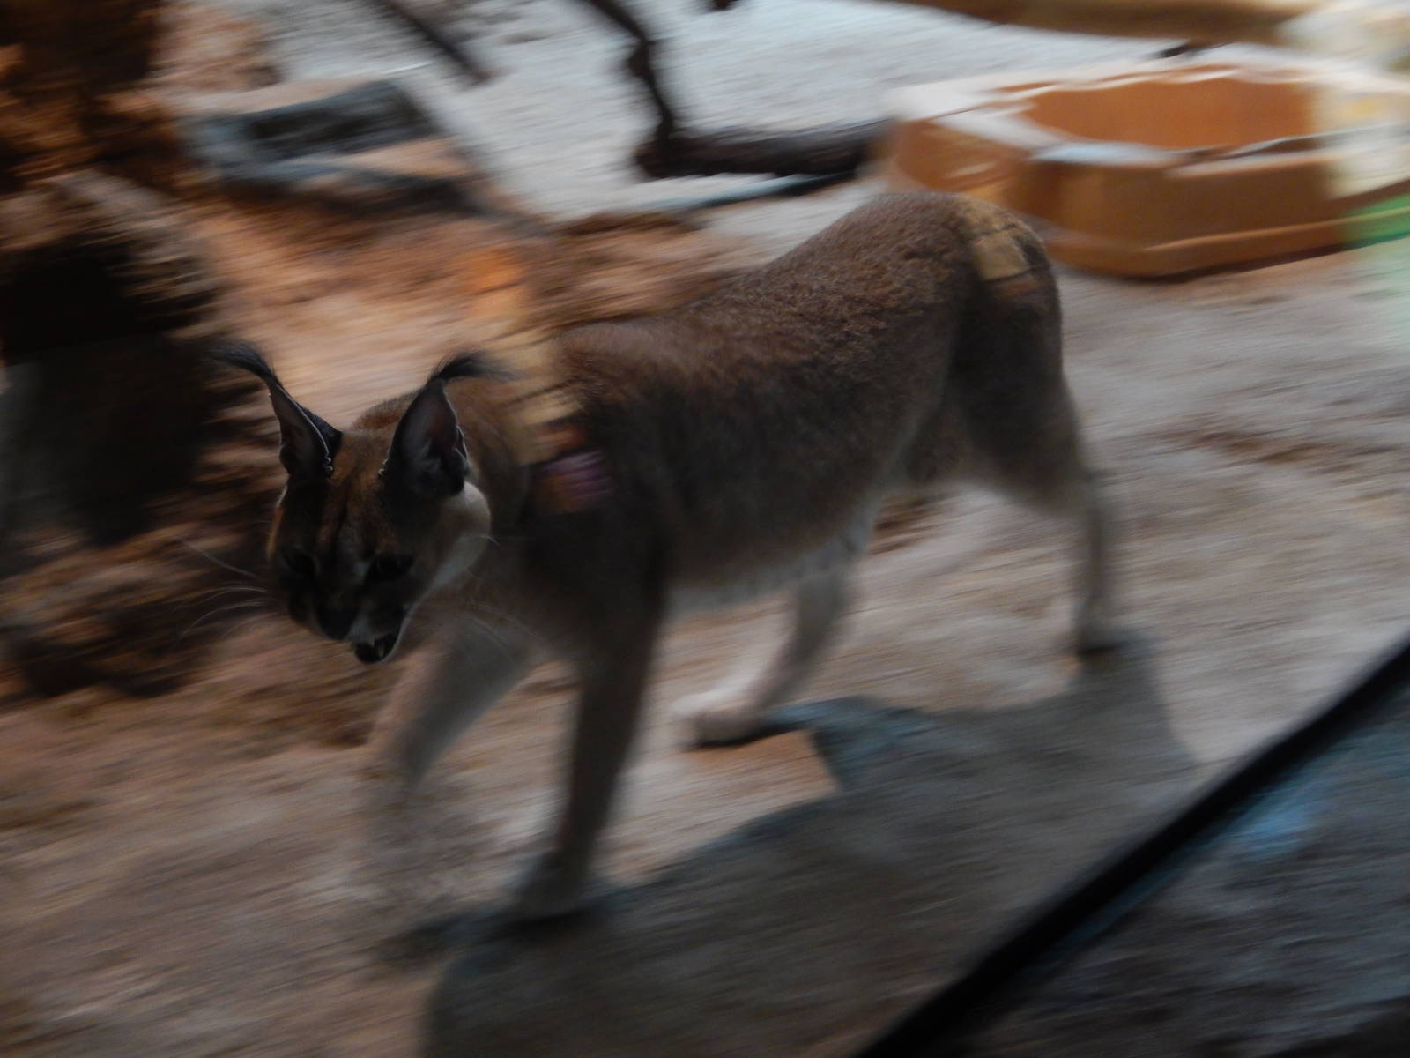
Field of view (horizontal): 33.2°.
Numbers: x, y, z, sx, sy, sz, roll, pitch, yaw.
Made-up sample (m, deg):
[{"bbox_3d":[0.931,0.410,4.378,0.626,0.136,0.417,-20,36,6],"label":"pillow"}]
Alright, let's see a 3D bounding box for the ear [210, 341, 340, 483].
[{"bbox_3d":[-0.267,-0.073,1.490,0.050,0.100,0.042,-15,21,31],"label":"ear"}]

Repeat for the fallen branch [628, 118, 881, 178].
[{"bbox_3d":[0.098,-0.670,4.170,0.460,0.090,0.100,-9,22,-23],"label":"fallen branch"}]

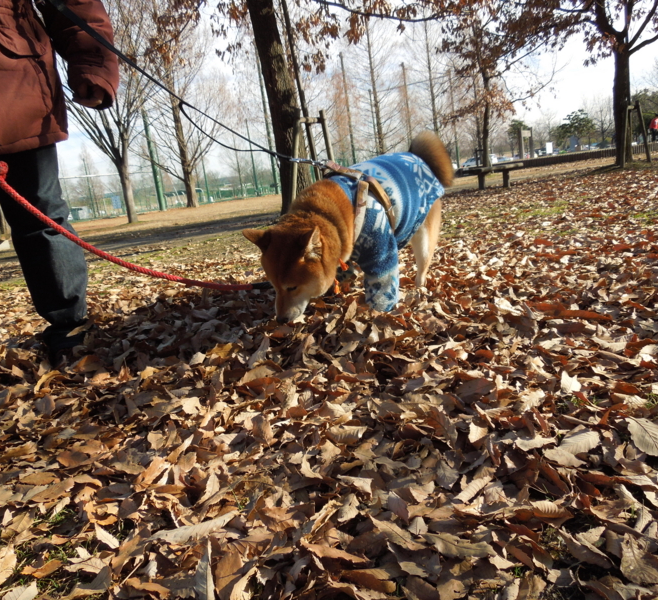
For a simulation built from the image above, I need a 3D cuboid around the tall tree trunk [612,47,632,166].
[{"bbox_3d":[5.214,-3.449,10.300,0.330,2.139,0.330,-8,12,0],"label":"tall tree trunk"}]

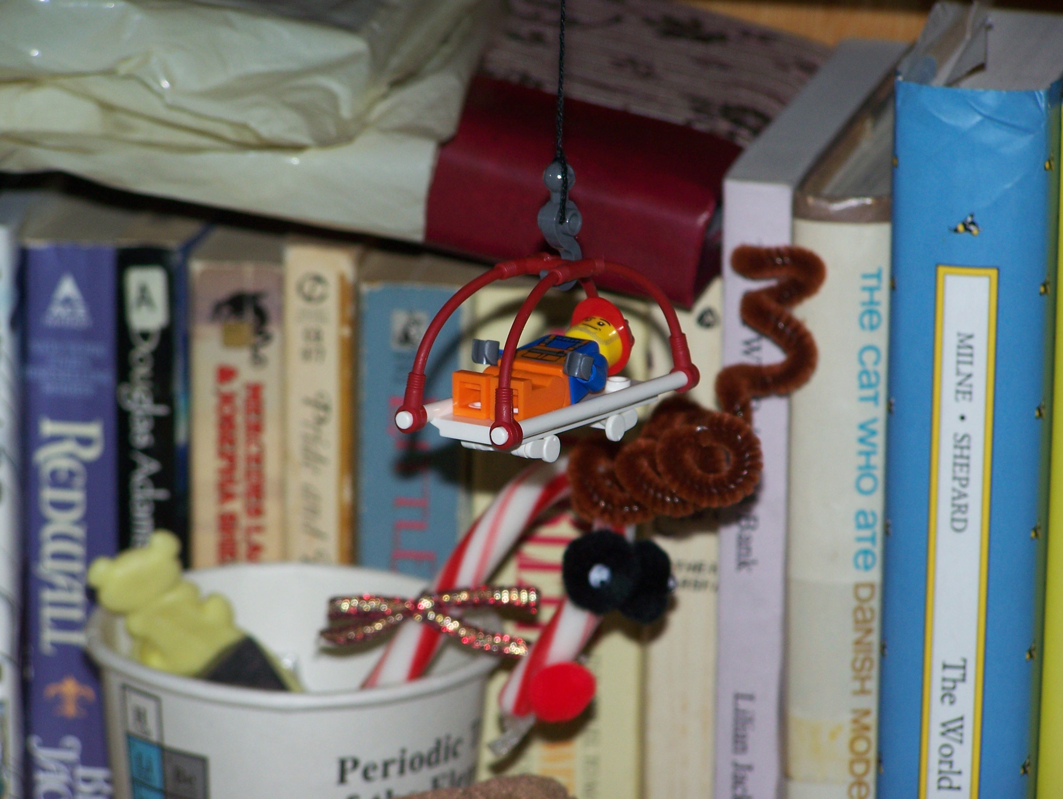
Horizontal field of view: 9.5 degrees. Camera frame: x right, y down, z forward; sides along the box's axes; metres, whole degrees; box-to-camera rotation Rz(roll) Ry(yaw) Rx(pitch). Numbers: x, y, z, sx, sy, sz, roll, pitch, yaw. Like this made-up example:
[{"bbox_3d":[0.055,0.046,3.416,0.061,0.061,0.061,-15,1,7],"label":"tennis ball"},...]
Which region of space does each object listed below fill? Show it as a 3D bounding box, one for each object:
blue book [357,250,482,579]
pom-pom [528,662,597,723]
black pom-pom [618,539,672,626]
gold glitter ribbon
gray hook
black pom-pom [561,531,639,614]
[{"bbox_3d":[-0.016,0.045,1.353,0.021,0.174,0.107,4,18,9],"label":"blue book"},{"bbox_3d":[0.006,0.057,1.242,0.013,0.012,0.013,1,18,0],"label":"pom-pom"},{"bbox_3d":[0.020,0.035,1.241,0.015,0.016,0.015,4,18,10],"label":"black pom-pom"},{"bbox_3d":[-0.020,0.043,1.238,0.042,0.012,0.009,2,18,5],"label":"gold glitter ribbon"},{"bbox_3d":[0.005,-0.033,1.188,0.007,0.022,0.009,11,20,29],"label":"gray hook"},{"bbox_3d":[0.013,0.033,1.230,0.015,0.016,0.015,1,18,0],"label":"black pom-pom"}]

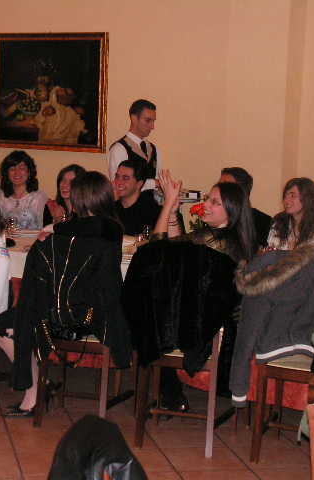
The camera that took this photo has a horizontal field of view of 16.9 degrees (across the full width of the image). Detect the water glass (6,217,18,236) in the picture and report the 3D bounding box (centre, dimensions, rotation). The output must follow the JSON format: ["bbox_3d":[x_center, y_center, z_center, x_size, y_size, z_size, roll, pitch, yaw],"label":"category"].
[{"bbox_3d":[-0.963,-0.089,7.036,0.075,0.130,0.075,2,6,0],"label":"water glass"}]

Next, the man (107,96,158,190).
[{"bbox_3d":[-0.145,-0.171,7.729,0.500,1.710,0.360,-3,8,-36],"label":"man"}]

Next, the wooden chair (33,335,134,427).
[{"bbox_3d":[-0.355,0.454,5.395,0.420,0.970,0.500,4,7,18],"label":"wooden chair"}]

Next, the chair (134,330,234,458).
[{"bbox_3d":[0.153,0.503,5.087,0.420,0.970,0.500,4,7,17],"label":"chair"}]

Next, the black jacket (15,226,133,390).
[{"bbox_3d":[-0.400,0.319,5.188,0.520,0.720,0.280,4,7,18],"label":"black jacket"}]

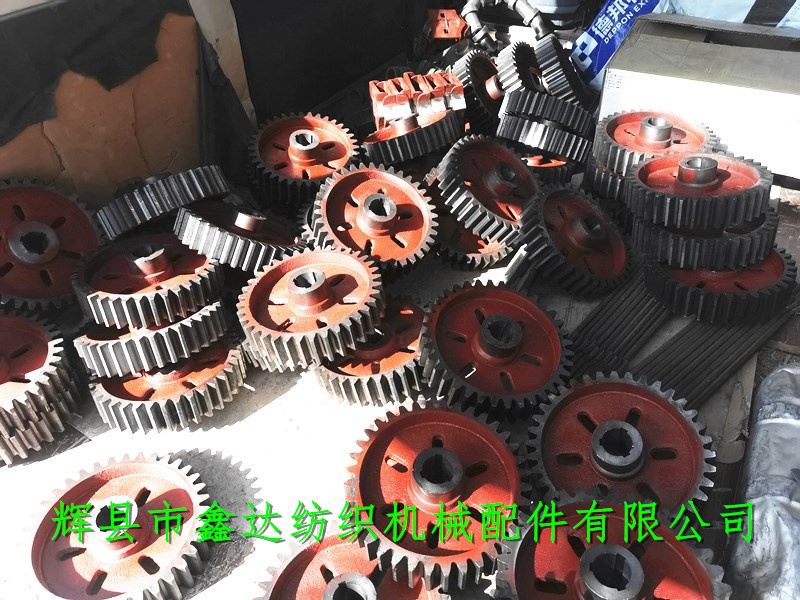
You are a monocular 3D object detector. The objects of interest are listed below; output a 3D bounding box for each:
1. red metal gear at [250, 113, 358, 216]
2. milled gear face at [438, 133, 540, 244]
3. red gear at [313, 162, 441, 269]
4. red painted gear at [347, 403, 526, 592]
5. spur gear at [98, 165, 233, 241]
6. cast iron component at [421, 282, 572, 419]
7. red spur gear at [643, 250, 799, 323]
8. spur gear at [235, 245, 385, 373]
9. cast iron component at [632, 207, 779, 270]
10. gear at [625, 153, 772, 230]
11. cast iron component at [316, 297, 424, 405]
[{"bbox_3d":[-0.201,-0.311,1.320,0.228,0.069,0.228,-1,55,-8],"label":"red metal gear"},{"bbox_3d":[0.184,-0.217,1.189,0.224,0.068,0.224,44,48,-1],"label":"milled gear face"},{"bbox_3d":[-0.042,-0.147,1.123,0.224,0.068,0.224,6,63,-12],"label":"red gear"},{"bbox_3d":[0.045,0.224,0.757,0.224,0.068,0.224,2,47,4],"label":"red painted gear"},{"bbox_3d":[-0.439,-0.189,1.158,0.228,0.069,0.228,-26,11,-15],"label":"spur gear"},{"bbox_3d":[0.141,0.066,0.918,0.224,0.068,0.224,5,51,-6],"label":"cast iron component"},{"bbox_3d":[0.546,-0.054,1.073,0.228,0.069,0.228,10,38,26],"label":"red spur gear"},{"bbox_3d":[-0.138,-0.003,0.981,0.228,0.069,0.228,-6,40,5],"label":"spur gear"},{"bbox_3d":[0.519,-0.137,1.074,0.224,0.068,0.224,9,35,25],"label":"cast iron component"},{"bbox_3d":[0.515,-0.204,1.086,0.228,0.069,0.228,6,34,24],"label":"gear"},{"bbox_3d":[-0.043,0.067,1.012,0.224,0.068,0.224,-16,37,-3],"label":"cast iron component"}]

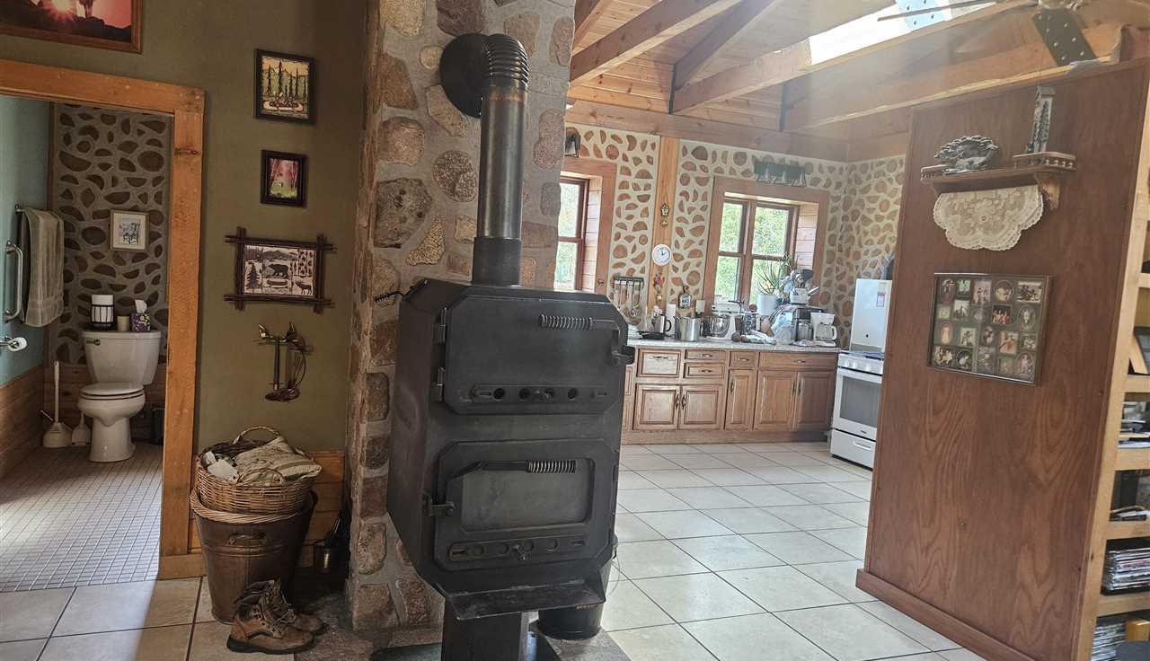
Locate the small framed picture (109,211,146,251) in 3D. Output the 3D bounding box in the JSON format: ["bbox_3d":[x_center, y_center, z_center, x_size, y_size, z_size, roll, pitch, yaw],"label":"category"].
[{"bbox_3d":[-3.164,-0.706,5.434,0.235,0.280,0.022,2,4,-22],"label":"small framed picture"}]

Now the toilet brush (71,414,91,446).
[{"bbox_3d":[-3.451,0.623,5.366,0.140,0.360,0.135,2,4,-22],"label":"toilet brush"}]

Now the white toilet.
[{"bbox_3d":[-3.067,0.443,5.122,0.475,0.805,0.735,2,4,-22],"label":"white toilet"}]

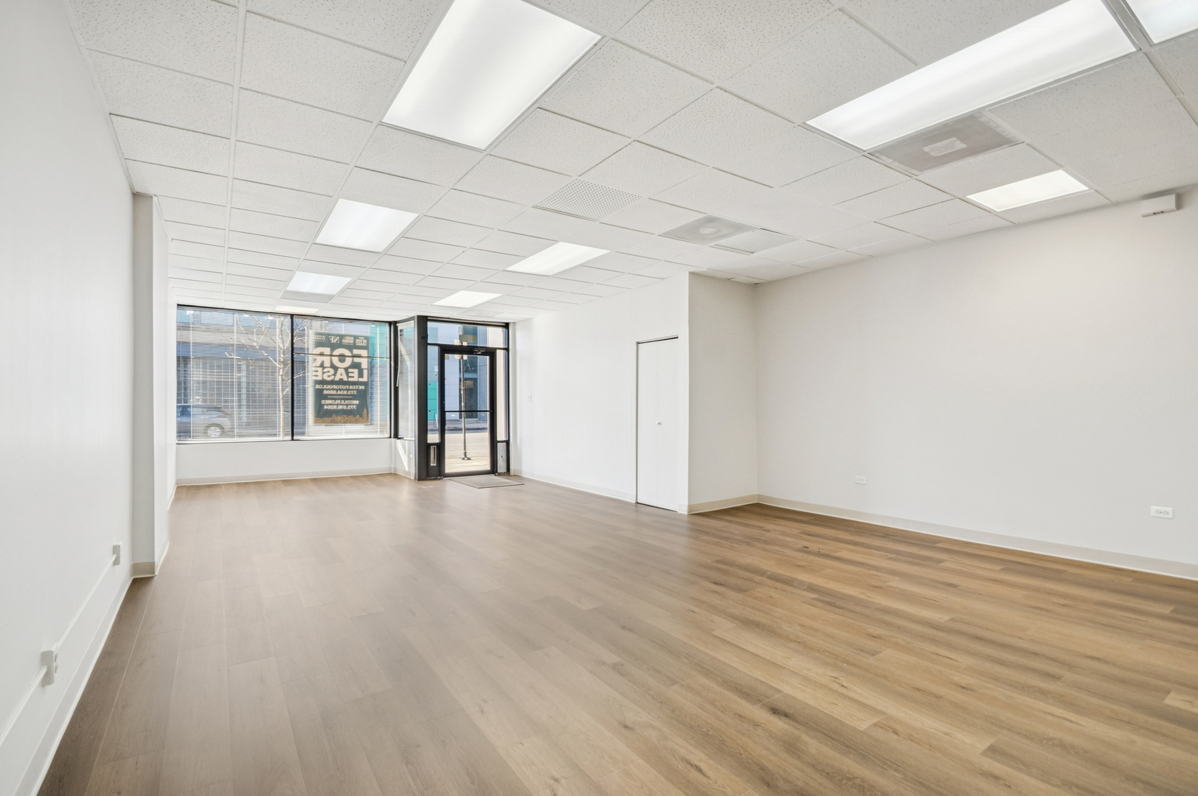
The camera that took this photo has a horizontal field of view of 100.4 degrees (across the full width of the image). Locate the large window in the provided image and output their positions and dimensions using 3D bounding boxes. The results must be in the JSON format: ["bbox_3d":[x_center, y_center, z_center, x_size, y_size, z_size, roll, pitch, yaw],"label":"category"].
[{"bbox_3d":[-5.170,-0.345,8.400,3.050,2.140,0.100,0,-1,-30],"label":"large window"}]

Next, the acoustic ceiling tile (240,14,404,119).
[{"bbox_3d":[-1.296,-1.516,2.325,0.606,0.022,0.595,0,-2,-35],"label":"acoustic ceiling tile"}]

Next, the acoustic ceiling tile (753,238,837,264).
[{"bbox_3d":[1.987,-1.456,4.990,0.600,0.020,0.600,0,-1,-34],"label":"acoustic ceiling tile"}]

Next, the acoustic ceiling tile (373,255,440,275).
[{"bbox_3d":[-2.050,-1.432,5.319,0.600,0.020,0.600,0,-1,-34],"label":"acoustic ceiling tile"}]

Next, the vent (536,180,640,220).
[{"bbox_3d":[-0.082,-1.500,3.763,0.600,0.030,0.600,0,-1,-35],"label":"vent"}]

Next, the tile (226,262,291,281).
[{"bbox_3d":[-3.894,-1.447,5.727,0.600,0.022,0.600,0,-1,-34],"label":"tile"}]

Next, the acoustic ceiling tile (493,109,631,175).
[{"bbox_3d":[-0.247,-1.522,3.006,0.600,0.022,0.600,0,-1,-34],"label":"acoustic ceiling tile"}]

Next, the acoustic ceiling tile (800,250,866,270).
[{"bbox_3d":[2.429,-1.455,5.286,0.408,0.020,0.600,-1,1,-35],"label":"acoustic ceiling tile"}]

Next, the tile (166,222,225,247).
[{"bbox_3d":[-3.550,-1.449,4.424,0.394,0.022,0.595,0,-2,-35],"label":"tile"}]

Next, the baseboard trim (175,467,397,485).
[{"bbox_3d":[-4.780,1.220,7.790,2.850,0.100,0.020,0,-1,-22],"label":"baseboard trim"}]

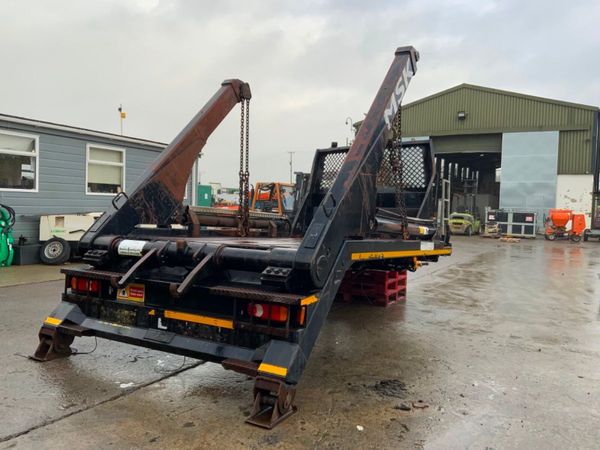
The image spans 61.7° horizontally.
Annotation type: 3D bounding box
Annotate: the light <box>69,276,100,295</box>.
[{"bbox_3d":[-1.915,0.536,4.489,0.330,0.112,0.060,2,-1,30],"label":"light"}]

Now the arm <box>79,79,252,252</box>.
[{"bbox_3d":[-1.327,-0.677,5.774,0.220,0.690,3.240,2,46,30],"label":"arm"}]

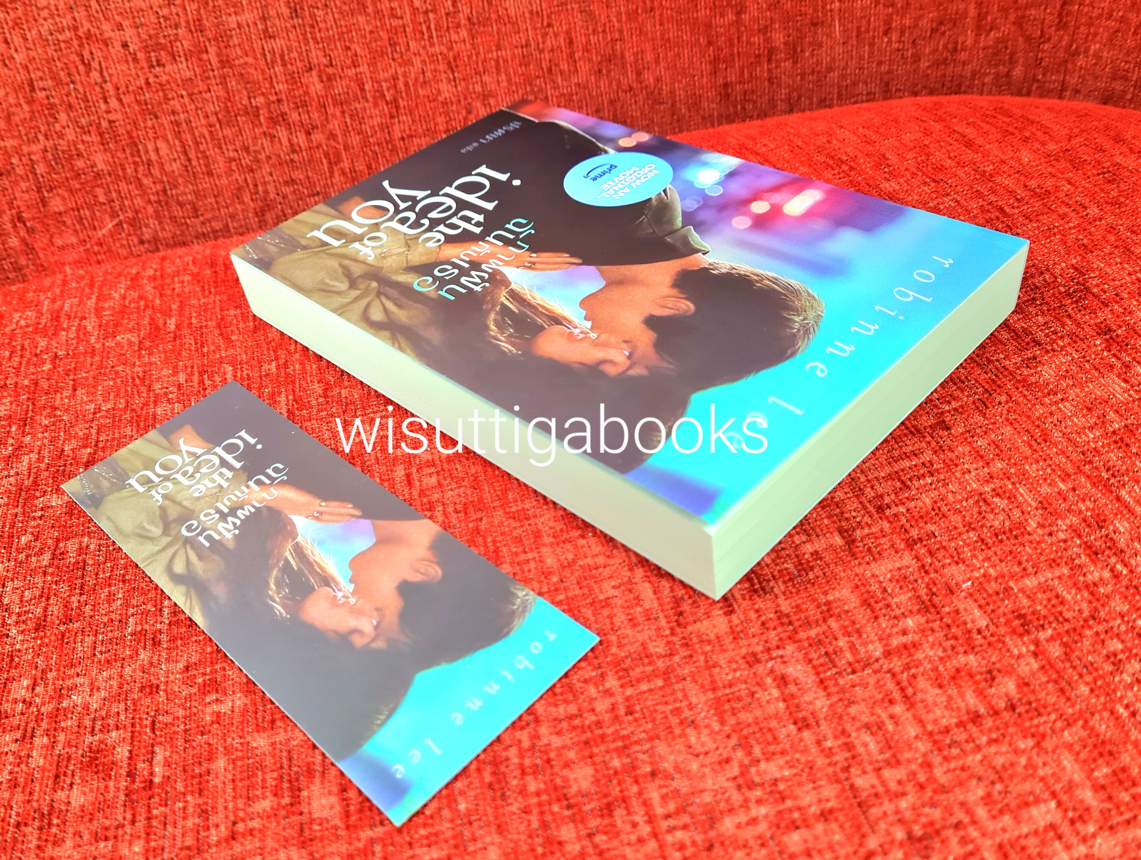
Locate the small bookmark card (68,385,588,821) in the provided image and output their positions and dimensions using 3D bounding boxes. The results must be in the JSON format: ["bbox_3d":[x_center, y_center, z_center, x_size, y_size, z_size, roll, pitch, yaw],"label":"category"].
[{"bbox_3d":[-0.069,0.031,0.216,0.151,0.002,0.056,28,51,33],"label":"small bookmark card"}]

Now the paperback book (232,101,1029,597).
[{"bbox_3d":[0.007,-0.050,0.278,0.210,0.024,0.142,29,54,36],"label":"paperback book"}]

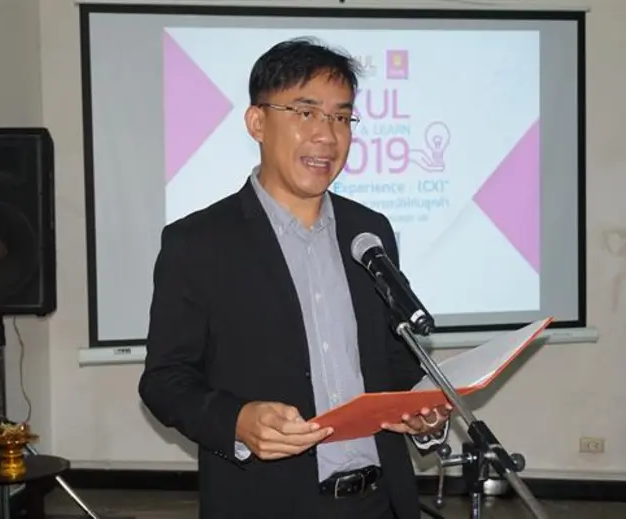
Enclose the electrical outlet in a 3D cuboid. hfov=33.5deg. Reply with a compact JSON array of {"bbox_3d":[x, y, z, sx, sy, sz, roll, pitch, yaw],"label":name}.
[{"bbox_3d":[1.315,0.877,4.900,0.118,0.073,0.015,-1,3,8],"label":"electrical outlet"}]

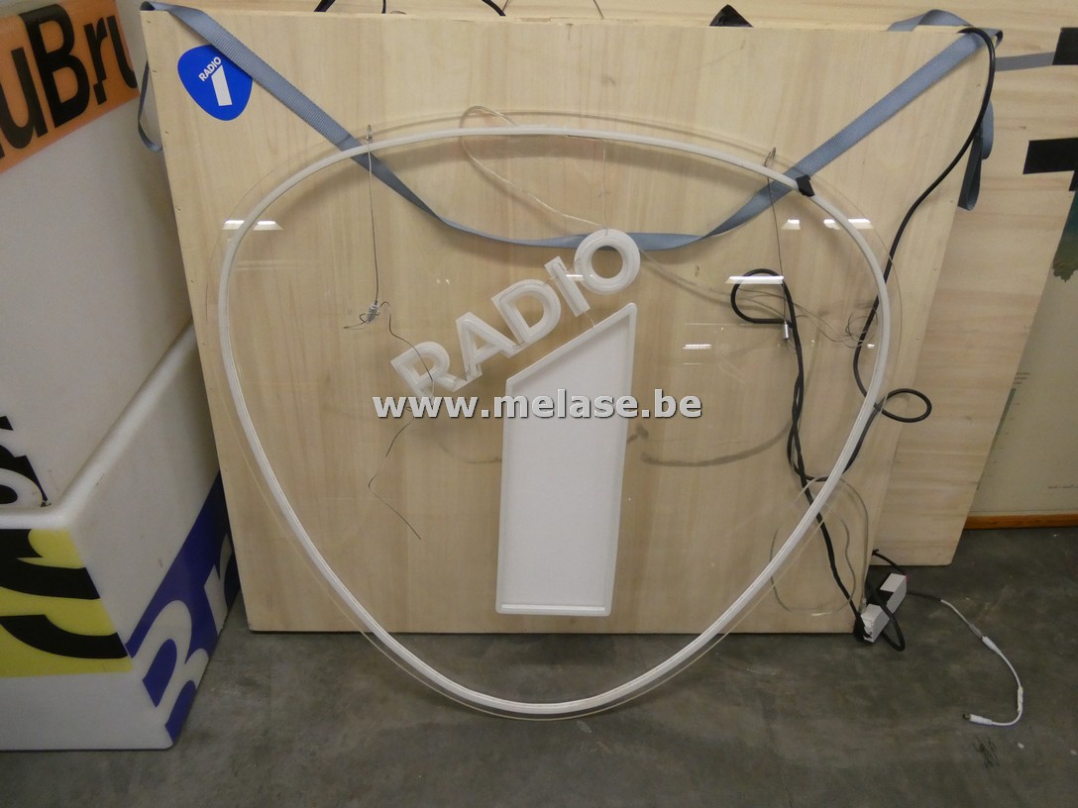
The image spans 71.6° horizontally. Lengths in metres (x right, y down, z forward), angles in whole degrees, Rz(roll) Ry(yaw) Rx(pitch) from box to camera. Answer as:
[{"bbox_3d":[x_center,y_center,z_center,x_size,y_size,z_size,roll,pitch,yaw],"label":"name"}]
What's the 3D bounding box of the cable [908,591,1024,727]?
[{"bbox_3d":[0.794,0.462,1.378,0.128,0.015,0.305,4,30,5],"label":"cable"}]

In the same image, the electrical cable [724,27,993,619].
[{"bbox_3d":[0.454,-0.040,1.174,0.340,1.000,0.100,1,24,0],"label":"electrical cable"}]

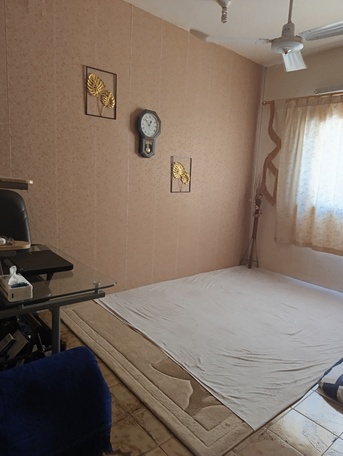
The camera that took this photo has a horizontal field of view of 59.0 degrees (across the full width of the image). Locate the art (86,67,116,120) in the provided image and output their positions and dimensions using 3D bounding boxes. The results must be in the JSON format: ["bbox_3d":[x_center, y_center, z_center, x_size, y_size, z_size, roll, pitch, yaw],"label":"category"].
[{"bbox_3d":[-0.780,-1.487,3.384,0.365,0.492,0.035,-5,11,-39],"label":"art"}]

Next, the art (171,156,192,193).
[{"bbox_3d":[0.143,-0.744,4.300,0.365,0.490,0.035,-5,11,-39],"label":"art"}]

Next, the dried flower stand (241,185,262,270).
[{"bbox_3d":[1.425,0.004,5.341,0.250,1.415,0.270,-5,11,-39],"label":"dried flower stand"}]

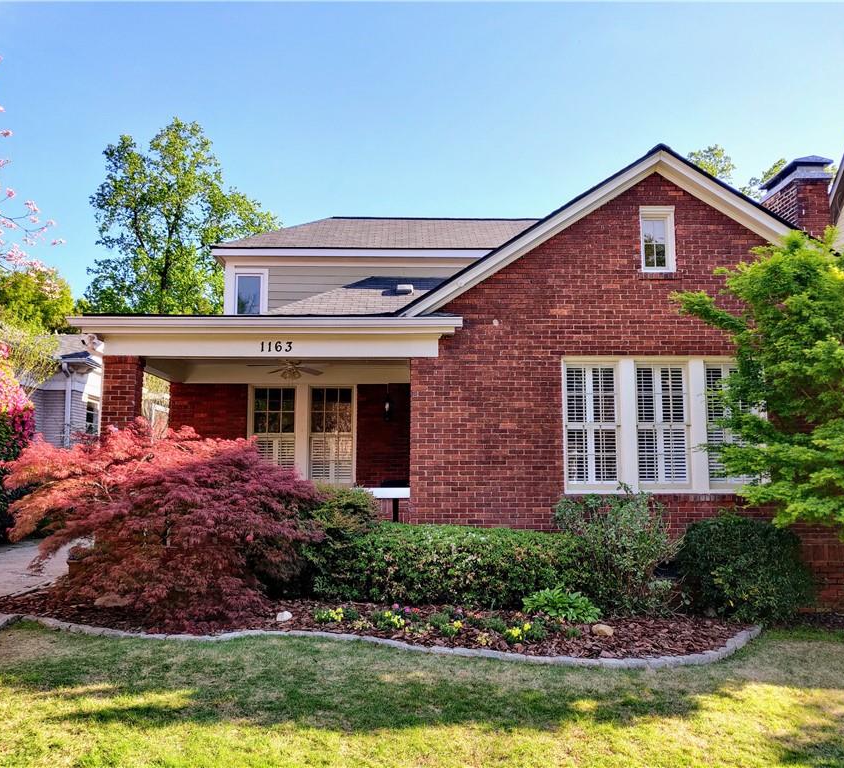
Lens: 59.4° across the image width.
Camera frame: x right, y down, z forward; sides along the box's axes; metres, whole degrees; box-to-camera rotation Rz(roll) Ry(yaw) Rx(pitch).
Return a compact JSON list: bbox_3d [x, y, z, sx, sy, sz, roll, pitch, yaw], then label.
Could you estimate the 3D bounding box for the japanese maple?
[{"bbox_3d":[-2.860,1.429,8.139,3.500,2.050,2.700,0,-7,0],"label":"japanese maple"}]

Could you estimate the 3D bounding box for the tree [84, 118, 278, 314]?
[{"bbox_3d":[-9.800,-3.171,29.572,8.200,15.700,8.000,0,-7,0],"label":"tree"}]

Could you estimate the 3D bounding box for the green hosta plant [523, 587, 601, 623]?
[{"bbox_3d":[1.470,2.258,7.689,0.830,0.360,0.750,0,-7,0],"label":"green hosta plant"}]

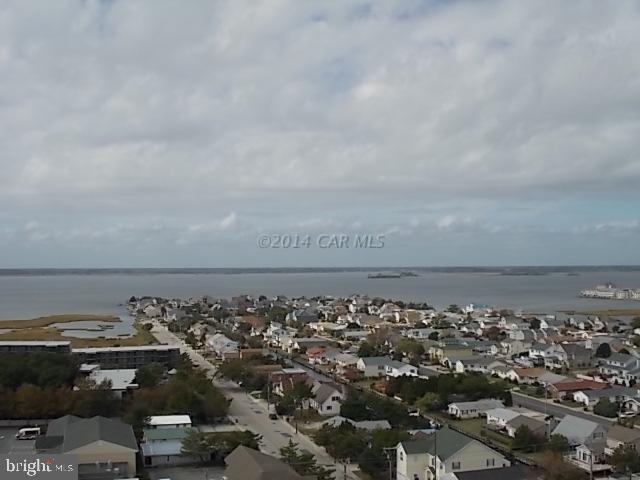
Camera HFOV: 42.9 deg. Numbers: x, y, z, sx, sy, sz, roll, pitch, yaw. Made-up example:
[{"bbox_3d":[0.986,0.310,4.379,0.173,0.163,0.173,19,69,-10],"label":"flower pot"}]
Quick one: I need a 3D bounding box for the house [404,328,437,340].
[{"bbox_3d":[54.840,52.200,448.180,15.000,5.600,9.000,0,-2,-18],"label":"house"}]

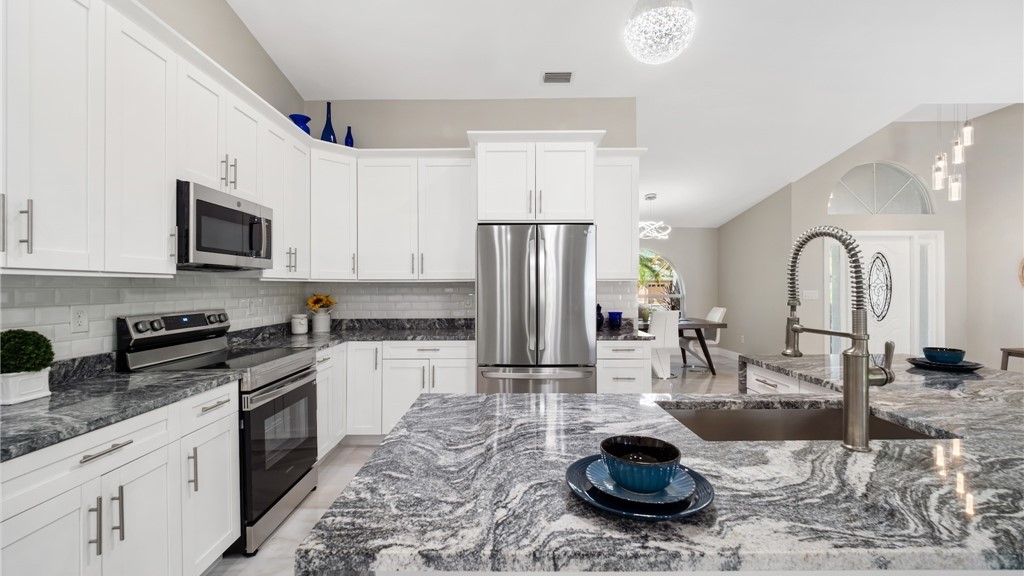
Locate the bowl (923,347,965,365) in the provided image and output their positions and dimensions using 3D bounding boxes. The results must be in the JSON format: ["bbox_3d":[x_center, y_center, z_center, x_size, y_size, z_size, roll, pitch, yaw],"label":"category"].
[{"bbox_3d":[2.301,0.358,2.207,0.158,0.067,0.158,0,0,-1],"label":"bowl"}]

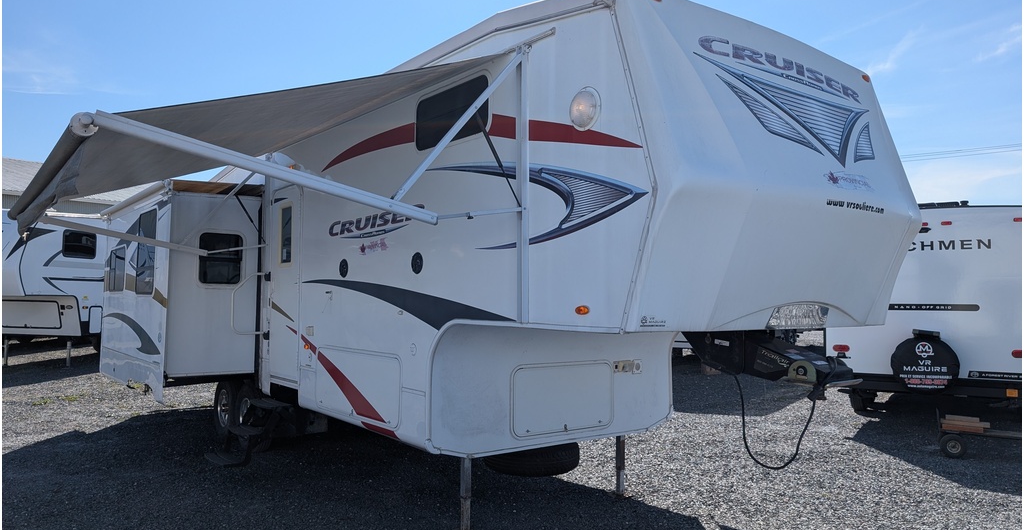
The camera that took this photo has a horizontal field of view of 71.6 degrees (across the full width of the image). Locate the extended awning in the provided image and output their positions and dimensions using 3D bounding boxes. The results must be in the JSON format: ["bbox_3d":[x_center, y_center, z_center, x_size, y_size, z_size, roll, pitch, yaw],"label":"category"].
[{"bbox_3d":[-2.087,-0.749,4.937,2.180,0.980,4.260,2,-3,-38],"label":"extended awning"}]

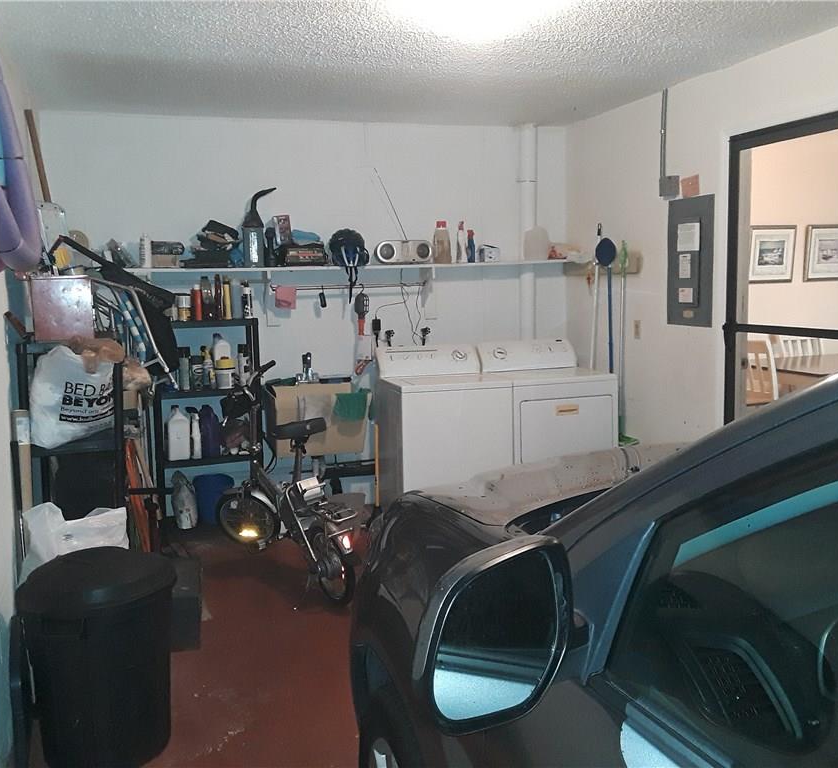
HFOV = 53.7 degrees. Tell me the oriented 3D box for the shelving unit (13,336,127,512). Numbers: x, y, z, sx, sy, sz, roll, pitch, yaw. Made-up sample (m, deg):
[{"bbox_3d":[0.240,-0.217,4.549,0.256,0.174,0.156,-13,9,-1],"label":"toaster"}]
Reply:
[{"bbox_3d":[-1.365,0.475,3.418,0.350,1.340,0.600,-4,8,-18],"label":"shelving unit"}]

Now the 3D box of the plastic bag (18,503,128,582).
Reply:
[{"bbox_3d":[-1.242,0.584,3.047,0.380,0.310,0.320,-4,8,-18],"label":"plastic bag"}]

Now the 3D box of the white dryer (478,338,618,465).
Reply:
[{"bbox_3d":[0.807,0.290,5.424,0.720,1.090,0.690,-4,8,-18],"label":"white dryer"}]

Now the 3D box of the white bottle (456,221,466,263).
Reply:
[{"bbox_3d":[0.273,-0.917,5.359,0.072,0.261,0.090,-4,8,-18],"label":"white bottle"}]

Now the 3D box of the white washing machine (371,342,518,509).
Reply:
[{"bbox_3d":[0.138,0.332,5.194,0.689,1.100,0.670,-4,8,-18],"label":"white washing machine"}]

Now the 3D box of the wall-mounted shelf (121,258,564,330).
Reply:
[{"bbox_3d":[-0.332,-0.567,5.213,2.980,0.365,0.300,-4,8,-18],"label":"wall-mounted shelf"}]

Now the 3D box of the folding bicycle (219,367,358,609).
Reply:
[{"bbox_3d":[-0.656,0.476,4.265,0.480,1.090,1.360,-7,9,-36],"label":"folding bicycle"}]

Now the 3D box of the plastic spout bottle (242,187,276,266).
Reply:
[{"bbox_3d":[-0.949,-0.935,4.942,0.212,0.467,0.120,-4,8,-18],"label":"plastic spout bottle"}]

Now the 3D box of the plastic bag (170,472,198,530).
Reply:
[{"bbox_3d":[-1.377,0.677,4.869,0.149,0.330,0.160,-4,8,-18],"label":"plastic bag"}]

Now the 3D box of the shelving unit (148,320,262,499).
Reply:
[{"bbox_3d":[-1.247,0.279,4.957,0.605,1.340,0.330,-4,8,-18],"label":"shelving unit"}]

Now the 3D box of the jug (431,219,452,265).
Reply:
[{"bbox_3d":[0.150,-0.911,5.313,0.124,0.268,0.100,-4,8,-18],"label":"jug"}]

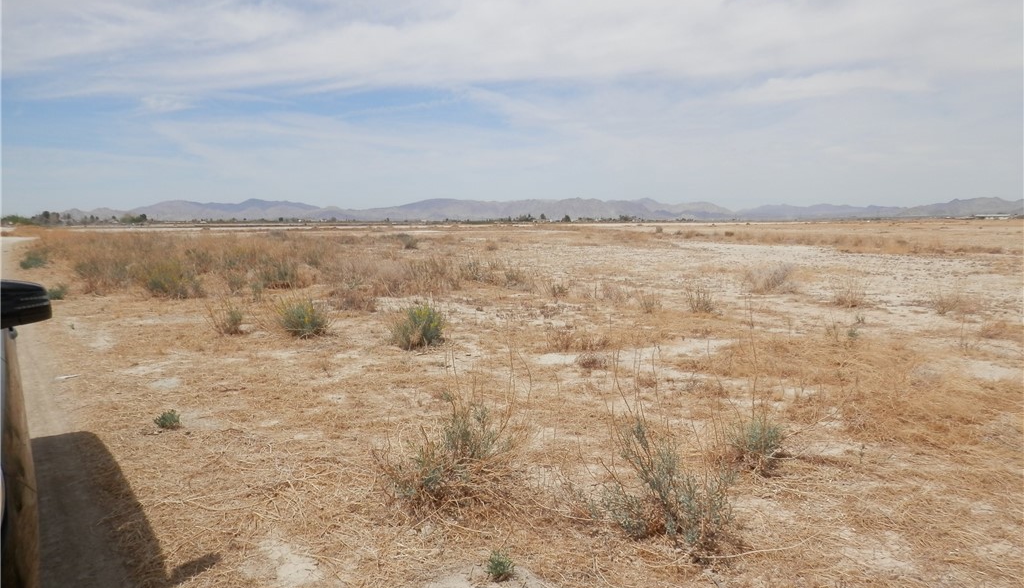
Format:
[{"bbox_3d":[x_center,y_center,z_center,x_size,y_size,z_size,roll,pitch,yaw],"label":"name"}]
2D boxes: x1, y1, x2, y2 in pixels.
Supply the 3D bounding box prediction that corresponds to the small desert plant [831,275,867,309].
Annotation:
[{"bbox_3d":[5.956,-0.062,13.024,0.594,0.545,0.505,2,6,25],"label":"small desert plant"}]

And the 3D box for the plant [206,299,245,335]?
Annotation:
[{"bbox_3d":[-3.894,0.295,10.026,0.469,0.456,0.398,-2,6,-21],"label":"plant"}]

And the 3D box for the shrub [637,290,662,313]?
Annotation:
[{"bbox_3d":[2.271,0.124,12.198,0.406,0.349,0.345,1,6,11],"label":"shrub"}]

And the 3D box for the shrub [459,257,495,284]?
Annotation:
[{"bbox_3d":[-0.864,-0.582,17.961,0.858,0.656,0.773,0,6,0],"label":"shrub"}]

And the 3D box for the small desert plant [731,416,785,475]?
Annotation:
[{"bbox_3d":[1.496,0.902,4.490,0.322,0.322,0.290,0,6,0],"label":"small desert plant"}]

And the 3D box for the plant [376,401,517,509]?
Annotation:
[{"bbox_3d":[-0.368,0.851,4.116,0.775,0.498,0.659,-1,6,-5],"label":"plant"}]

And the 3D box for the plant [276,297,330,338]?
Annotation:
[{"bbox_3d":[-2.763,0.292,9.771,0.701,0.521,0.631,0,6,0],"label":"plant"}]

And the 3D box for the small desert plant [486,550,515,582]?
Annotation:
[{"bbox_3d":[-0.049,1.140,3.121,0.116,0.121,0.104,0,6,0],"label":"small desert plant"}]

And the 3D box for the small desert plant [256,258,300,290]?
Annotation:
[{"bbox_3d":[-5.237,-0.451,16.550,0.967,0.688,0.870,0,6,0],"label":"small desert plant"}]

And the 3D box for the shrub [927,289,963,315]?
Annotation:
[{"bbox_3d":[7.056,0.110,12.045,0.576,0.401,0.518,0,6,0],"label":"shrub"}]

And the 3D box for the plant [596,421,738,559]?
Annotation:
[{"bbox_3d":[0.731,0.871,3.470,0.631,0.586,0.568,0,6,0],"label":"plant"}]

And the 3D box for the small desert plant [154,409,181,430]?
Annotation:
[{"bbox_3d":[-2.527,0.909,5.416,0.166,0.135,0.141,-3,6,-25],"label":"small desert plant"}]

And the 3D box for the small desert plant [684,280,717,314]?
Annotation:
[{"bbox_3d":[3.104,0.046,12.091,0.546,0.535,0.491,0,6,0],"label":"small desert plant"}]

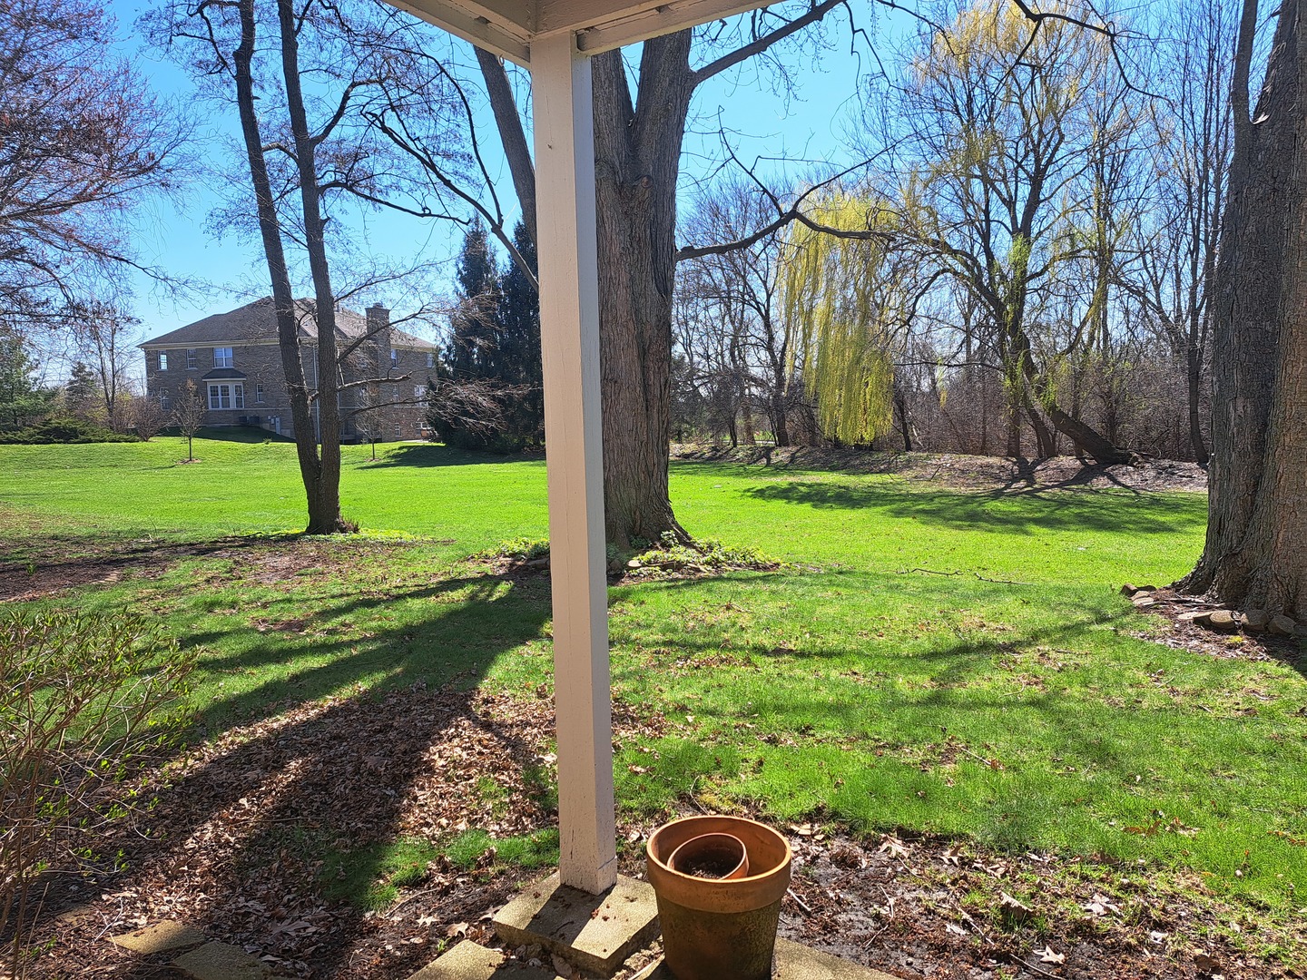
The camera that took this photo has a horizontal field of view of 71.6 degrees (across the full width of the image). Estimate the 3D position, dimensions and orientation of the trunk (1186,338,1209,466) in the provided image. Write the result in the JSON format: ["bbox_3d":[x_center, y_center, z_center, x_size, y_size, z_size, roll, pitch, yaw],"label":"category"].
[{"bbox_3d":[11.001,-1.784,18.300,0.450,2.650,0.420,2,6,31],"label":"trunk"}]

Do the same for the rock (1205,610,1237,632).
[{"bbox_3d":[3.861,0.883,6.160,0.180,0.105,0.180,2,6,32],"label":"rock"}]

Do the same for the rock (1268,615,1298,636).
[{"bbox_3d":[4.174,0.889,6.001,0.180,0.105,0.180,2,6,35],"label":"rock"}]

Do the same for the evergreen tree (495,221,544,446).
[{"bbox_3d":[-6.608,-7.904,46.000,3.400,11.400,3.400,-2,5,-8],"label":"evergreen tree"}]

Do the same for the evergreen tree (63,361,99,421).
[{"bbox_3d":[-44.208,-7.454,70.000,2.600,4.900,2.600,-5,6,-32],"label":"evergreen tree"}]

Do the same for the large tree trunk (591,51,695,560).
[{"bbox_3d":[-0.212,-2.023,9.650,1.150,5.350,1.100,-2,5,-2],"label":"large tree trunk"}]

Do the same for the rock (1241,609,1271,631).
[{"bbox_3d":[4.084,0.879,6.135,0.180,0.105,0.180,2,6,34],"label":"rock"}]

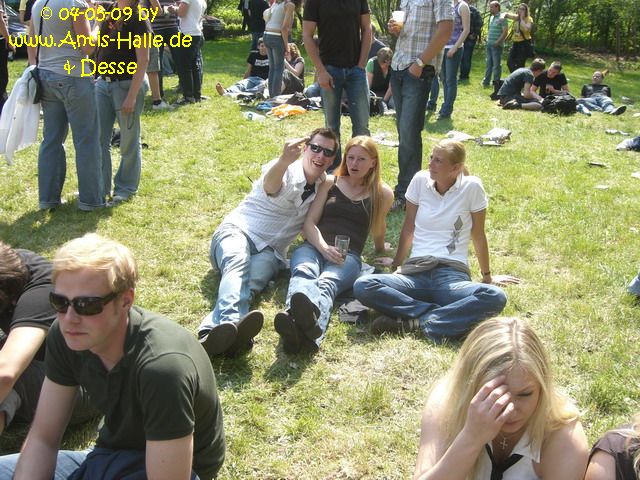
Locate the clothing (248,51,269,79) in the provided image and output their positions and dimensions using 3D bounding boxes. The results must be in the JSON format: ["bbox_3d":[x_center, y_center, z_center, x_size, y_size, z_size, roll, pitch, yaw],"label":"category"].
[{"bbox_3d":[-0.948,-2.956,11.900,0.500,0.500,0.290,6,18,12],"label":"clothing"}]

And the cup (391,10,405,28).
[{"bbox_3d":[0.540,-1.538,4.900,0.092,0.125,0.092,2,18,-1],"label":"cup"}]

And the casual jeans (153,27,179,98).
[{"bbox_3d":[-2.341,-2.716,10.750,0.430,1.040,0.310,-4,19,-19],"label":"casual jeans"}]

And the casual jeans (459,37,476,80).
[{"bbox_3d":[3.359,-4.133,16.000,0.360,1.000,0.370,4,18,6],"label":"casual jeans"}]

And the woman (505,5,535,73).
[{"bbox_3d":[4.089,-3.986,14.400,0.580,1.670,0.450,14,21,33],"label":"woman"}]

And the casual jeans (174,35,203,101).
[{"bbox_3d":[-2.004,-2.647,10.750,0.370,1.000,0.380,-2,18,-12],"label":"casual jeans"}]

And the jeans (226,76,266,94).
[{"bbox_3d":[-1.174,-2.564,11.700,0.760,0.270,0.460,-11,22,-36],"label":"jeans"}]

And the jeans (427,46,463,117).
[{"bbox_3d":[1.820,-2.283,10.150,0.380,0.970,0.400,-6,20,-25],"label":"jeans"}]

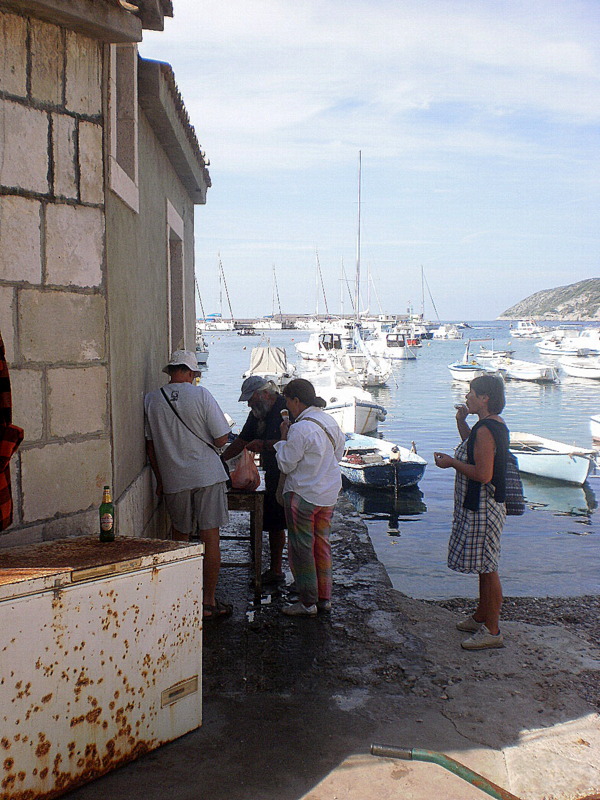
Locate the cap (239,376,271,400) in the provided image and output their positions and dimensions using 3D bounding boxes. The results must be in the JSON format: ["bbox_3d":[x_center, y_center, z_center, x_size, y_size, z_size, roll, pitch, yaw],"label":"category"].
[{"bbox_3d":[-0.338,-0.088,6.518,0.270,0.140,0.185,-28,15,-18],"label":"cap"}]

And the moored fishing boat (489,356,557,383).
[{"bbox_3d":[10.394,-1.403,40.839,1.500,0.950,3.900,-2,6,-23],"label":"moored fishing boat"}]

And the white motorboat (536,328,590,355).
[{"bbox_3d":[21.261,-4.742,70.861,2.000,2.200,4.900,-3,6,-33],"label":"white motorboat"}]

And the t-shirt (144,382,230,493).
[{"bbox_3d":[-0.755,0.246,5.896,0.500,0.690,0.350,-3,5,15],"label":"t-shirt"}]

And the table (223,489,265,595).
[{"bbox_3d":[-0.590,0.988,6.665,0.740,0.740,0.850,0,5,-2],"label":"table"}]

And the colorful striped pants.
[{"bbox_3d":[0.063,0.958,5.829,0.270,0.860,0.370,4,7,41],"label":"colorful striped pants"}]

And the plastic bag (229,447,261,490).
[{"bbox_3d":[-0.400,0.496,6.390,0.225,0.290,0.190,0,5,-2],"label":"plastic bag"}]

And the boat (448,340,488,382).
[{"bbox_3d":[7.621,-1.744,39.604,3.100,1.850,1.350,-5,7,-44],"label":"boat"}]

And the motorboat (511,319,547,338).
[{"bbox_3d":[33.500,-10.394,127.582,6.200,2.700,2.200,2,5,17],"label":"motorboat"}]

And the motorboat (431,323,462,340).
[{"bbox_3d":[20.625,-9.583,123.639,4.600,2.350,2.000,-1,5,-12],"label":"motorboat"}]

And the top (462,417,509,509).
[{"bbox_3d":[1.117,0.388,5.290,0.280,0.560,0.420,1,5,6],"label":"top"}]

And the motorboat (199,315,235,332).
[{"bbox_3d":[-19.608,-17.869,206.229,3.300,4.000,9.000,3,6,33],"label":"motorboat"}]

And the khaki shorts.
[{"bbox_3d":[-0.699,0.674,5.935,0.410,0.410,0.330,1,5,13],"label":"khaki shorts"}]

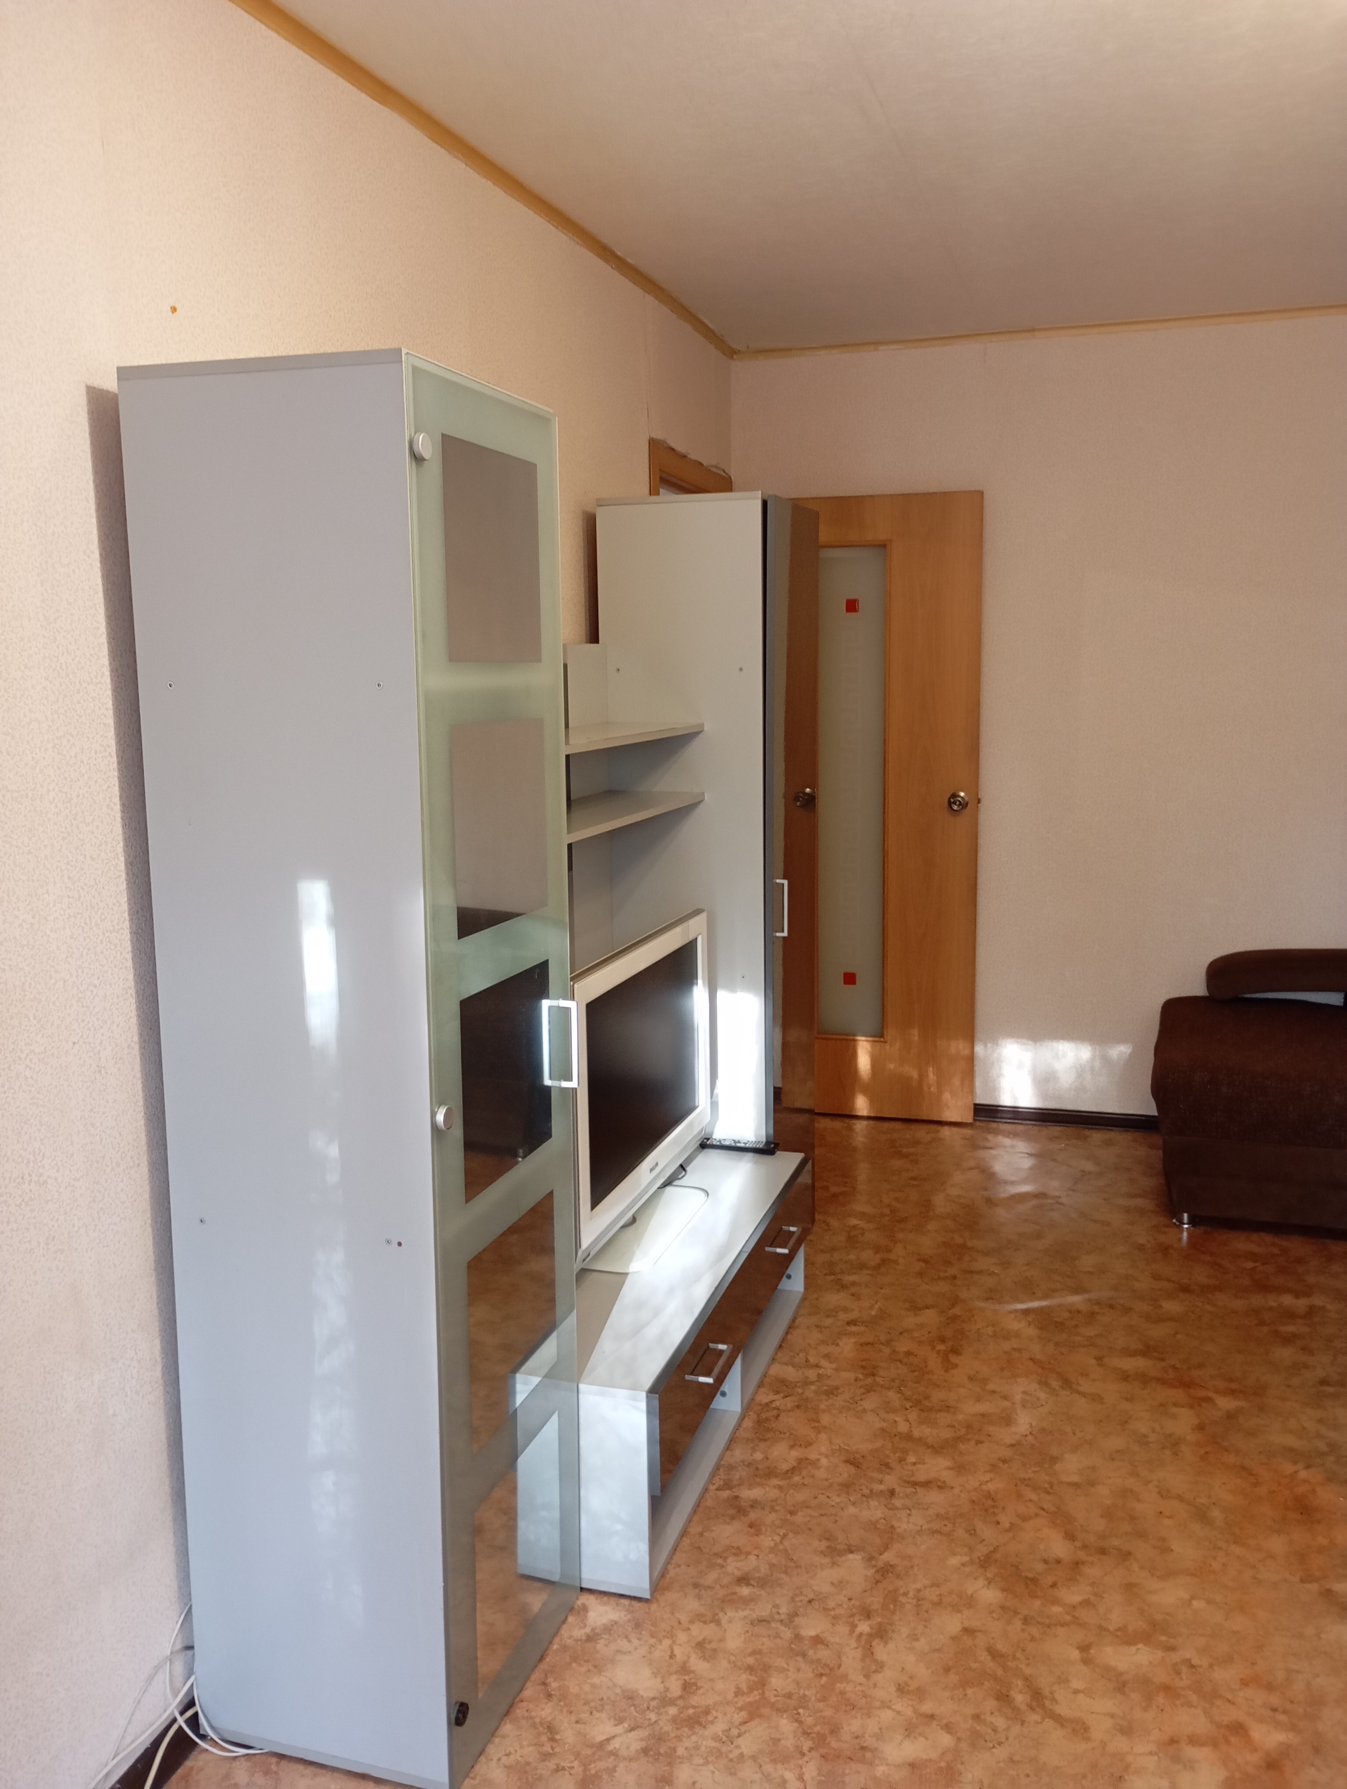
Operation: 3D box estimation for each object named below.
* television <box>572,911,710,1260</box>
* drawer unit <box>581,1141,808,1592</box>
[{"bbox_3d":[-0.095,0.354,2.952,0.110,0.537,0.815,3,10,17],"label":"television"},{"bbox_3d":[-0.089,0.887,3.019,0.513,0.363,1.207,3,10,17],"label":"drawer unit"}]

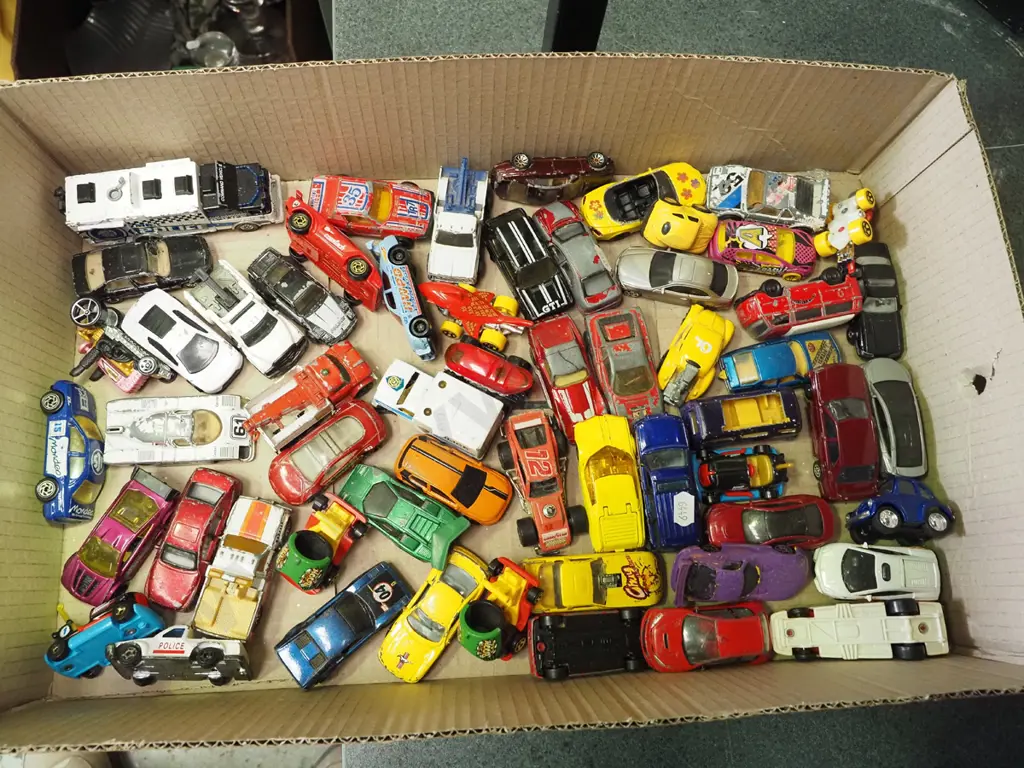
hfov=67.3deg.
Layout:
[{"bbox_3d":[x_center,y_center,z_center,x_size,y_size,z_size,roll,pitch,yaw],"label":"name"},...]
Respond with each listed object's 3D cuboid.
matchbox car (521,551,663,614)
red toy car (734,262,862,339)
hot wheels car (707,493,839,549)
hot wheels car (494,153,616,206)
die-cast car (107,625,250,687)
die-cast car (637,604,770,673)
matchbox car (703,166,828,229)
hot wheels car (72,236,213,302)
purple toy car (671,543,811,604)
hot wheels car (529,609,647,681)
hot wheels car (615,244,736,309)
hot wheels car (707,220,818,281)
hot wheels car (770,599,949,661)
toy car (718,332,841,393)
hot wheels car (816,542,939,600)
[{"bbox_3d":[0.043,0.106,0.410,0.074,0.022,0.030,-3,78,-2],"label":"matchbox car"},{"bbox_3d":[0.173,-0.049,0.467,0.070,0.028,0.029,-12,80,-5],"label":"red toy car"},{"bbox_3d":[0.142,0.076,0.421,0.070,0.019,0.029,-4,78,-2],"label":"hot wheels car"},{"bbox_3d":[0.025,-0.122,0.457,0.071,0.029,0.021,-2,78,-2],"label":"hot wheels car"},{"bbox_3d":[-0.175,0.142,0.406,0.067,0.028,0.022,1,52,-3],"label":"die-cast car"},{"bbox_3d":[0.103,0.133,0.406,0.069,0.022,0.032,-3,78,-2],"label":"die-cast car"},{"bbox_3d":[0.154,-0.113,0.463,0.072,0.020,0.031,6,77,0],"label":"matchbox car"},{"bbox_3d":[-0.214,-0.068,0.444,0.077,0.021,0.031,-11,78,-4],"label":"hot wheels car"},{"bbox_3d":[0.122,0.101,0.409,0.071,0.019,0.030,1,102,-1],"label":"purple toy car"},{"bbox_3d":[0.045,0.140,0.421,0.068,0.022,0.033,-4,77,-4],"label":"hot wheels car"},{"bbox_3d":[0.097,-0.063,0.450,0.071,0.021,0.030,8,77,1],"label":"hot wheels car"},{"bbox_3d":[0.157,-0.083,0.477,0.066,0.023,0.027,9,77,-1],"label":"hot wheels car"},{"bbox_3d":[0.189,0.136,0.429,0.094,0.023,0.032,-1,77,-3],"label":"hot wheels car"},{"bbox_3d":[0.163,-0.013,0.462,0.069,0.021,0.027,-10,78,-5],"label":"toy car"},{"bbox_3d":[0.208,0.108,0.438,0.069,0.019,0.030,3,77,-2],"label":"hot wheels car"}]

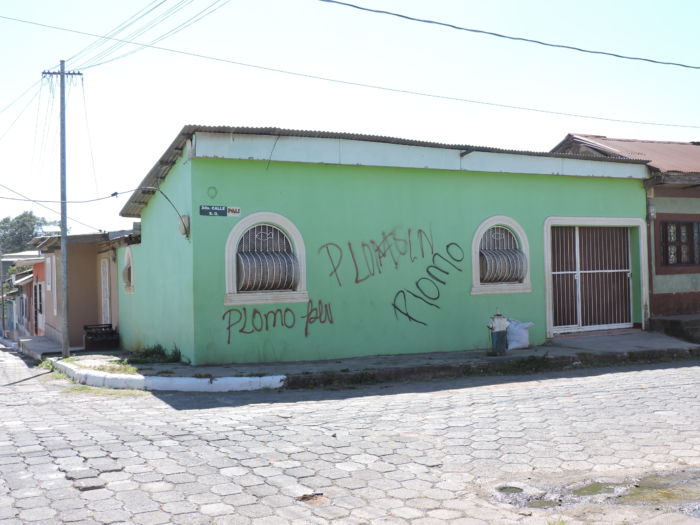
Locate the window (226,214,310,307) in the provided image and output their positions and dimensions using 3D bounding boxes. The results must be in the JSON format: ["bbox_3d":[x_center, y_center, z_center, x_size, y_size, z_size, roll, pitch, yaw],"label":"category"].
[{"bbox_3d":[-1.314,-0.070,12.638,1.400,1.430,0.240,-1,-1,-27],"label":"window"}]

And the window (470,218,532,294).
[{"bbox_3d":[2.725,-0.139,14.716,1.360,1.420,0.240,-1,-1,-27],"label":"window"}]

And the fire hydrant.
[{"bbox_3d":[2.553,1.216,13.954,0.380,0.770,0.330,-1,-1,-14],"label":"fire hydrant"}]

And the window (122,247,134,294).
[{"bbox_3d":[-4.544,0.171,16.638,0.220,0.980,0.900,-1,-1,-25],"label":"window"}]

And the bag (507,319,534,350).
[{"bbox_3d":[3.069,1.300,14.602,0.460,0.560,0.280,-1,-1,-27],"label":"bag"}]

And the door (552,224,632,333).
[{"bbox_3d":[4.743,0.328,16.020,2.220,2.050,0.100,-1,-1,-27],"label":"door"}]

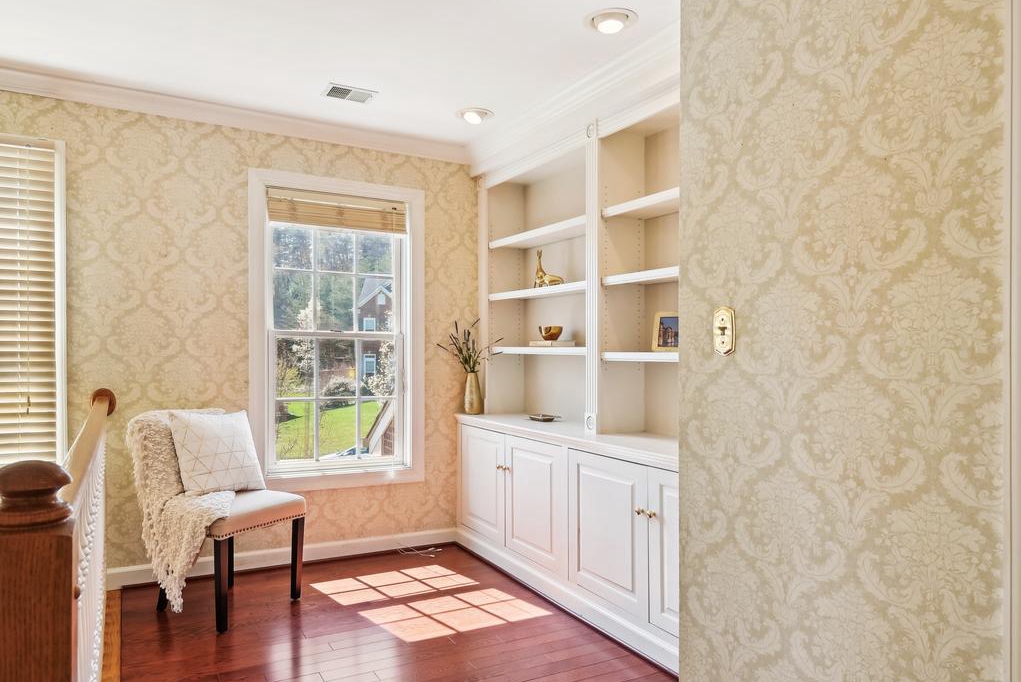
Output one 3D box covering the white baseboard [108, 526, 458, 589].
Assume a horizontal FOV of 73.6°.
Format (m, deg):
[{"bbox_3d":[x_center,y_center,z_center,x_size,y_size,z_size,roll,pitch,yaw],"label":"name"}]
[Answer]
[{"bbox_3d":[-1.164,1.184,3.785,1.838,0.095,0.020,1,-1,-27],"label":"white baseboard"}]

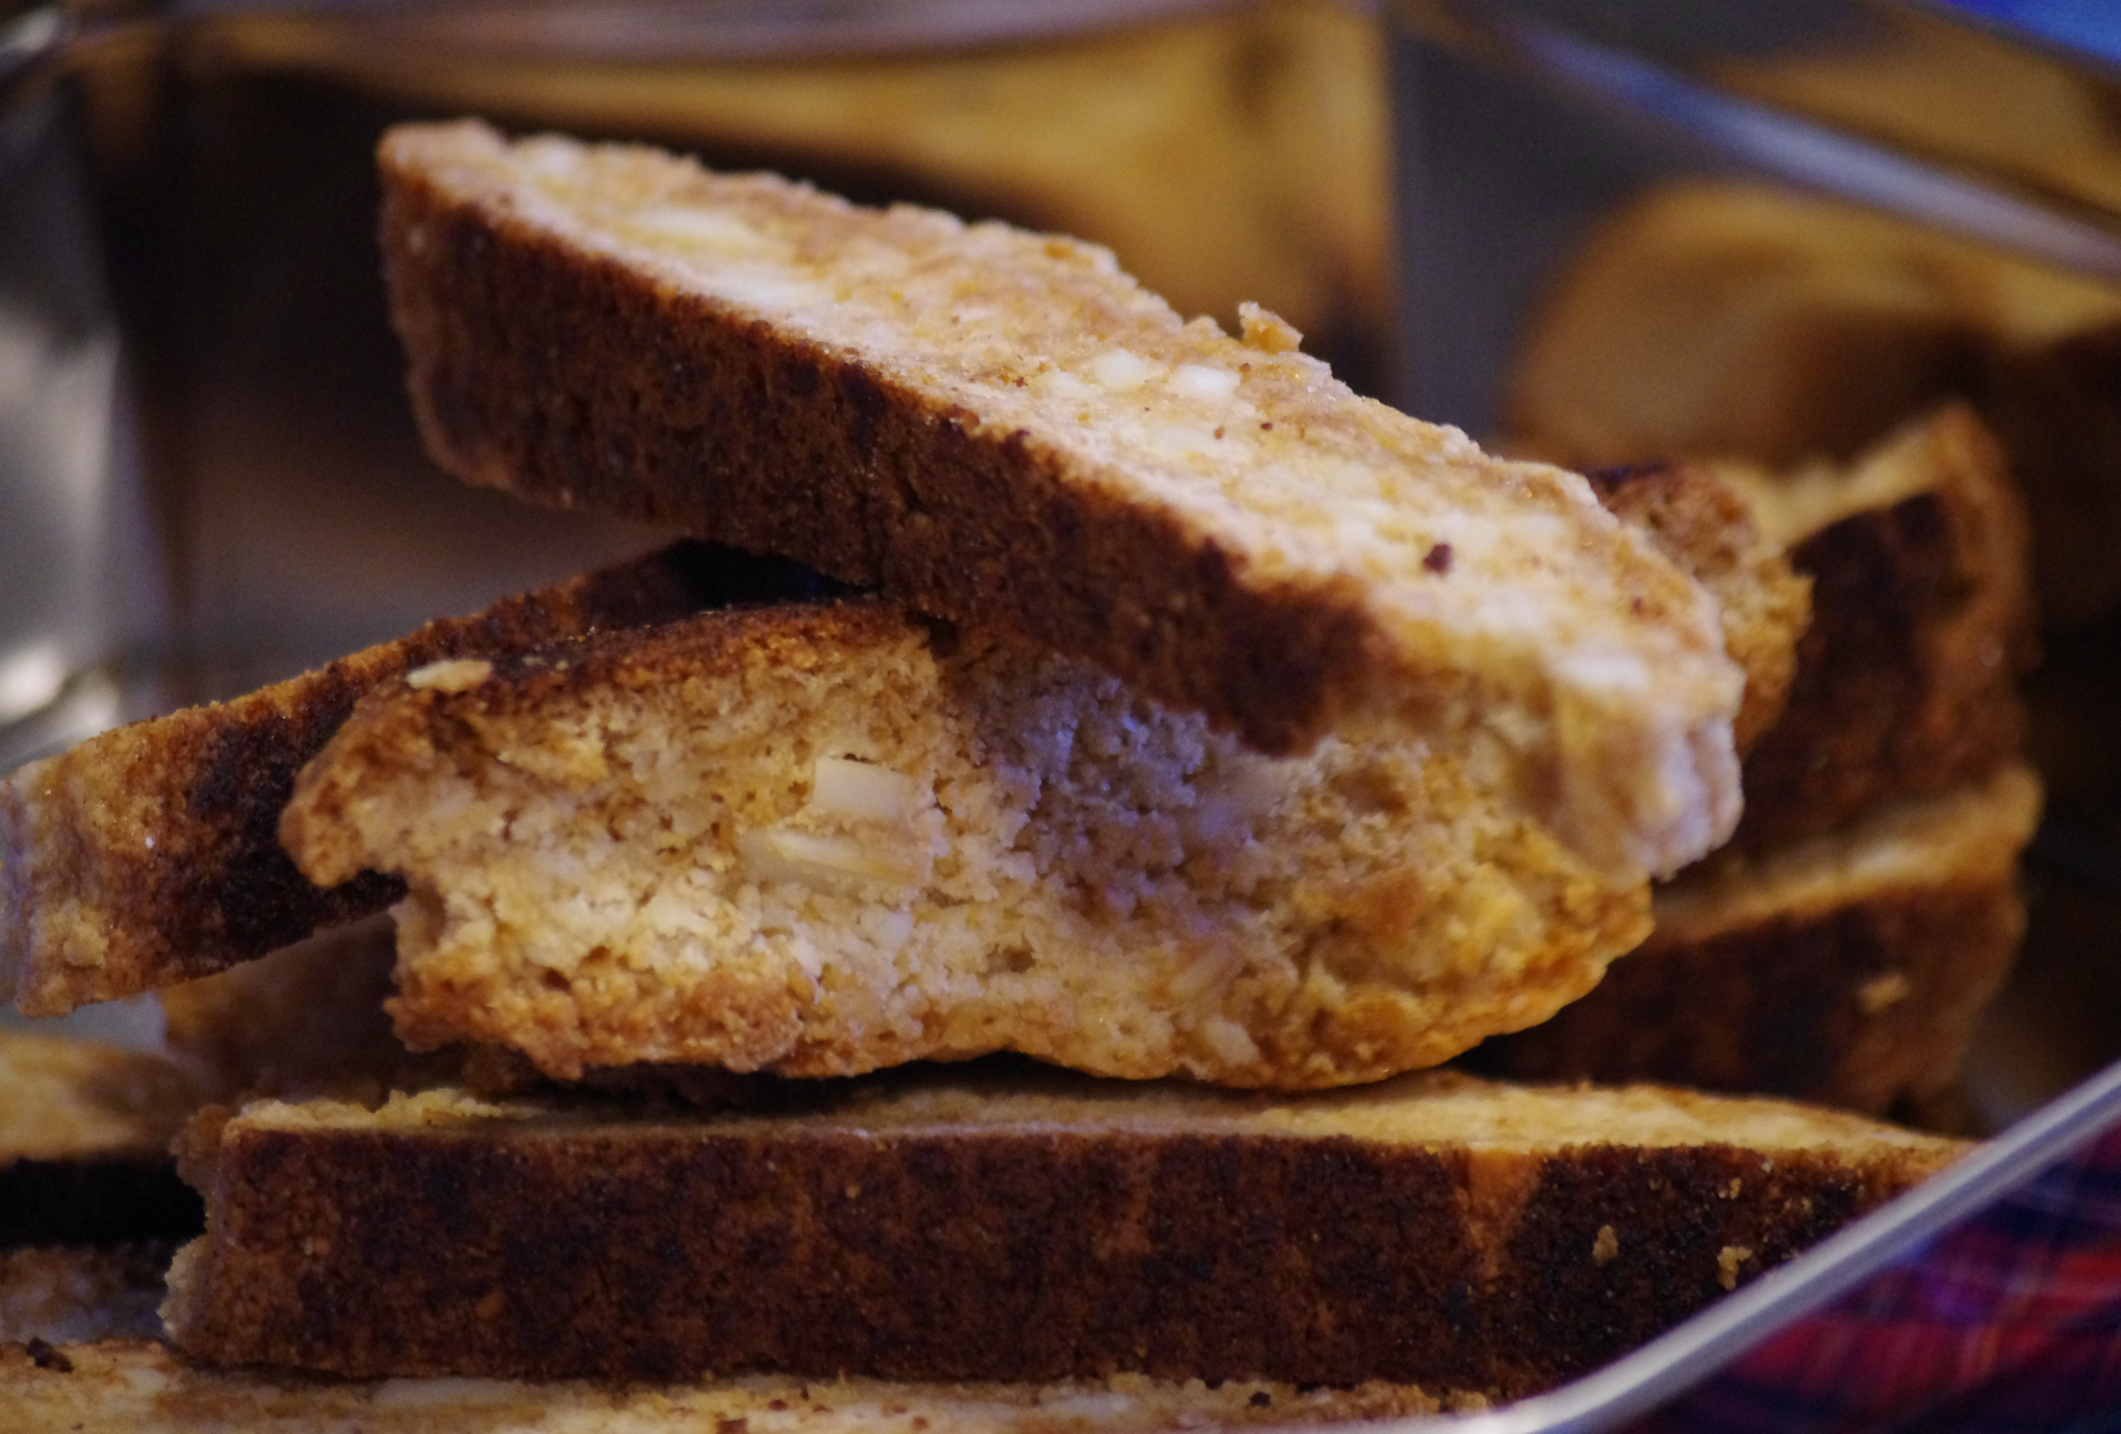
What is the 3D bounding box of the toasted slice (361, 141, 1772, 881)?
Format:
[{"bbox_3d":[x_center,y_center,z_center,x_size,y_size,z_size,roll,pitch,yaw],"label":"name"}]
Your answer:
[{"bbox_3d":[0.000,-0.015,0.818,0.088,0.016,0.028,23,27,31],"label":"toasted slice"}]

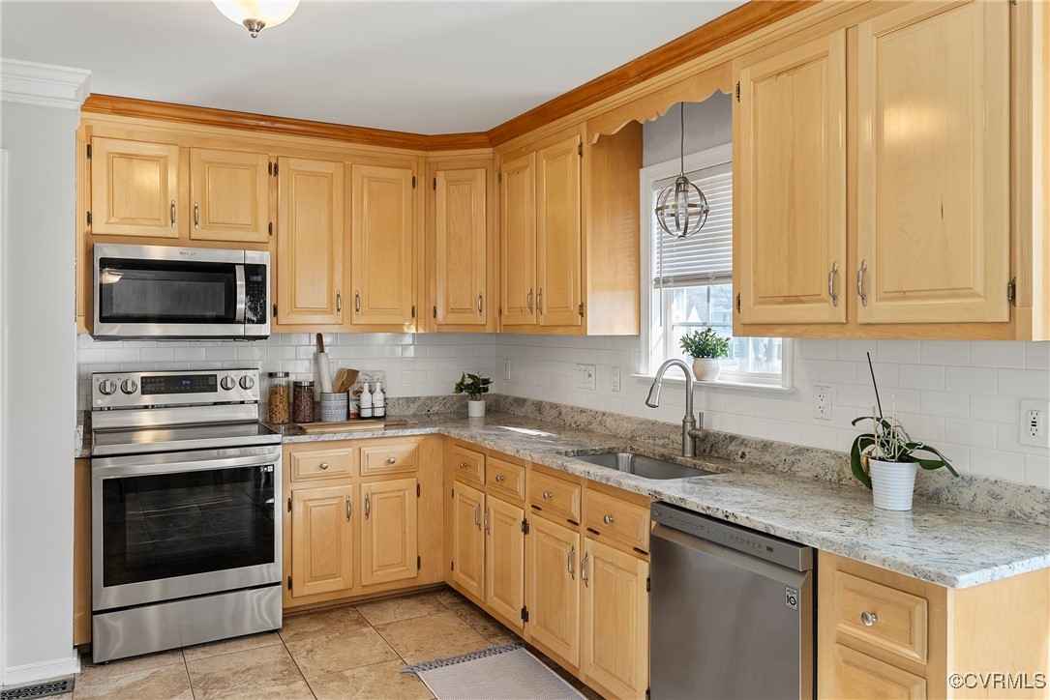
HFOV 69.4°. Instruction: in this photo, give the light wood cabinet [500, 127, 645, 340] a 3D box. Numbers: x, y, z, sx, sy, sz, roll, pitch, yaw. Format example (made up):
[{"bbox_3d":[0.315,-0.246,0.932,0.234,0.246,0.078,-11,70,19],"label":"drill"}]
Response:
[{"bbox_3d":[0.180,-0.548,3.803,0.315,0.940,0.882,-1,2,-29],"label":"light wood cabinet"}]

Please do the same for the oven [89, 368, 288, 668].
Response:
[{"bbox_3d":[-1.607,0.710,3.597,0.762,1.194,0.695,-1,2,-29],"label":"oven"}]

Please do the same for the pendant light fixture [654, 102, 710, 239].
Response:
[{"bbox_3d":[0.627,-0.743,3.011,0.214,0.595,0.214,0,2,0],"label":"pendant light fixture"}]

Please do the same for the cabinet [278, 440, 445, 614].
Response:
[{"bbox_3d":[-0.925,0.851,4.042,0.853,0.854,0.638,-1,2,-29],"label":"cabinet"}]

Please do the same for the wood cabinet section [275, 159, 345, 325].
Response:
[{"bbox_3d":[-1.151,-0.553,3.979,0.333,0.838,0.250,-1,1,-29],"label":"wood cabinet section"}]

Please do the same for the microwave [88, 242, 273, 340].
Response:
[{"bbox_3d":[-1.673,-0.266,3.718,0.756,0.433,0.410,-1,2,-29],"label":"microwave"}]

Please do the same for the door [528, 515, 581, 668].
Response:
[{"bbox_3d":[0.112,0.922,2.972,0.030,0.495,0.382,-1,1,-29],"label":"door"}]

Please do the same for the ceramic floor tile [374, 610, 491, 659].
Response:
[{"bbox_3d":[-0.448,1.318,3.518,0.406,0.010,0.406,-1,2,-29],"label":"ceramic floor tile"}]

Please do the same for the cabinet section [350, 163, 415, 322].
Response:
[{"bbox_3d":[-0.820,-0.557,4.165,0.334,0.840,0.250,-1,1,-29],"label":"cabinet section"}]

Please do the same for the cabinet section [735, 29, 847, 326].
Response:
[{"bbox_3d":[0.909,-0.492,2.373,0.250,0.834,0.405,-1,1,-29],"label":"cabinet section"}]

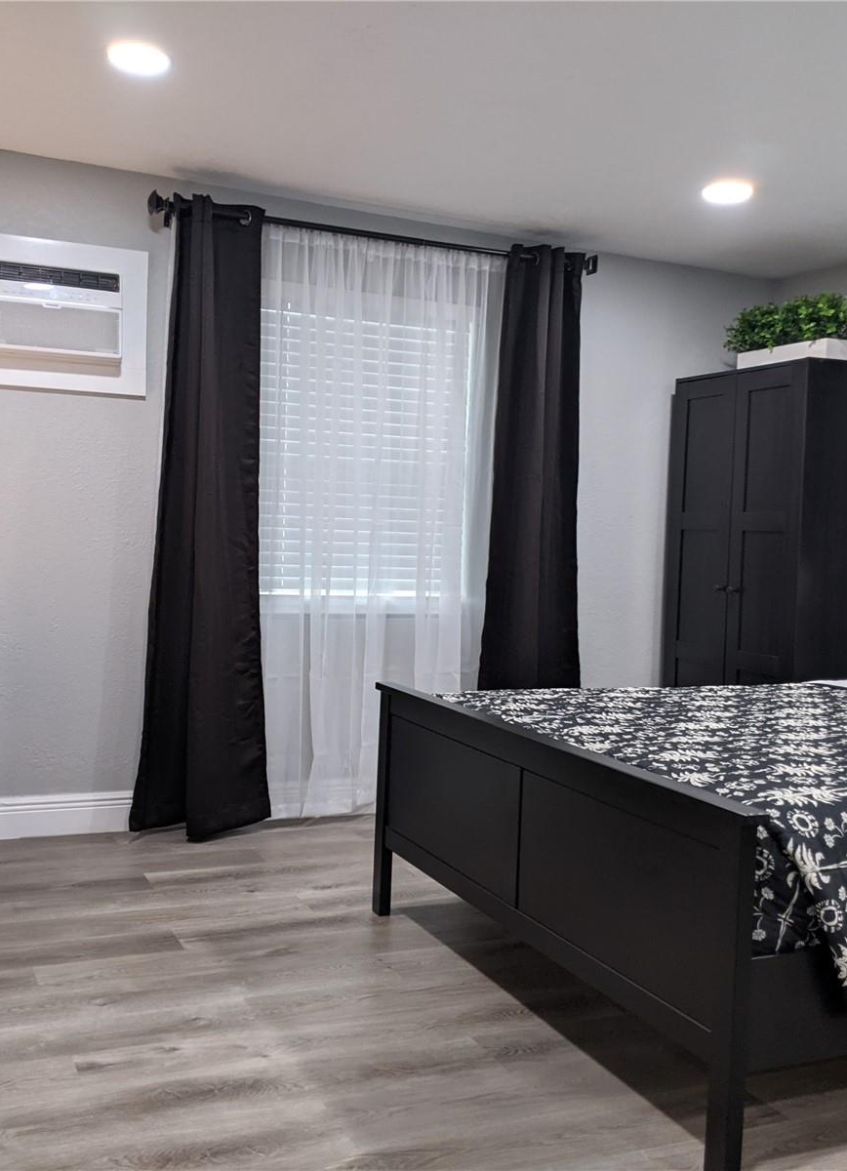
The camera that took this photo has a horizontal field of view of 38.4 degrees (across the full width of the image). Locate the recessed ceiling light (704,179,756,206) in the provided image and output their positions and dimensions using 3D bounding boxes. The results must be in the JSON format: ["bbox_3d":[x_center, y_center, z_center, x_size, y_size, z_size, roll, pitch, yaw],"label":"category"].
[{"bbox_3d":[1.004,-1.281,4.011,0.175,0.030,0.175,2,3,-25],"label":"recessed ceiling light"}]

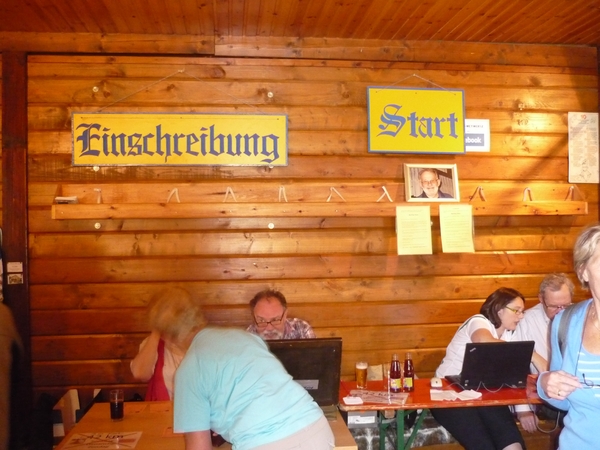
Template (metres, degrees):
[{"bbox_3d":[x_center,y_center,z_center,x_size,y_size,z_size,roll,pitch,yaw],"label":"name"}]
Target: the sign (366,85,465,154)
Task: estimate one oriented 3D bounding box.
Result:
[{"bbox_3d":[0.741,-0.666,3.645,0.634,0.415,0.022,-1,-1,-6],"label":"sign"}]

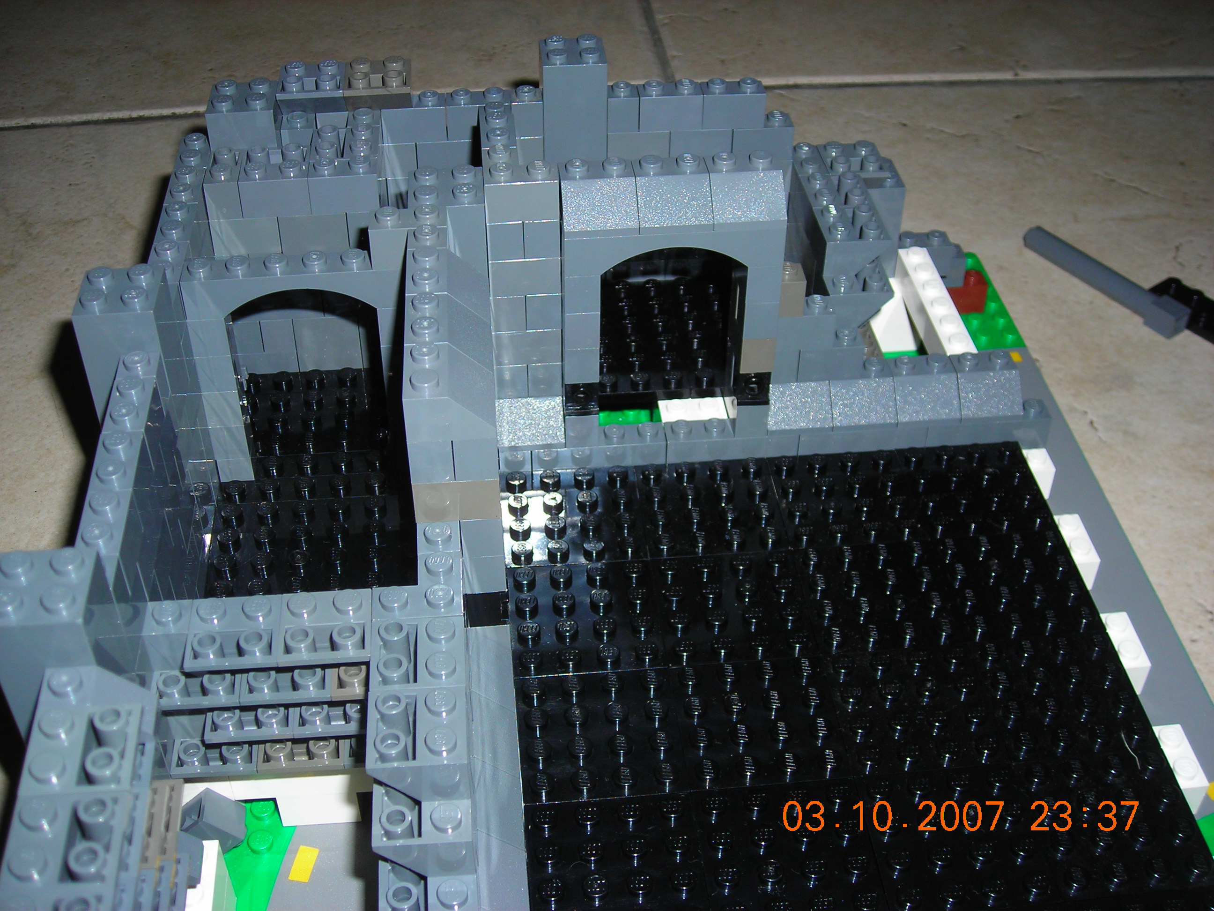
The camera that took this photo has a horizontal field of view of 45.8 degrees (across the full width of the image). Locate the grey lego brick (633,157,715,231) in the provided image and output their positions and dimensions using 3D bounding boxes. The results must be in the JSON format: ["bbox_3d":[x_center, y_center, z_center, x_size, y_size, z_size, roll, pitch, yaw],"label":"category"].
[{"bbox_3d":[0.014,-0.056,0.305,0.016,0.011,0.016,-3,41,-4],"label":"grey lego brick"}]

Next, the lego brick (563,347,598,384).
[{"bbox_3d":[-0.006,-0.024,0.326,0.008,0.011,0.009,-4,41,-4],"label":"lego brick"}]

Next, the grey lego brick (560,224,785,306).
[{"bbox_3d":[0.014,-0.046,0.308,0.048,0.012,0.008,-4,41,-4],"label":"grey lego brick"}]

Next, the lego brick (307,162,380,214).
[{"bbox_3d":[-0.059,-0.062,0.326,0.016,0.011,0.008,-4,41,-4],"label":"lego brick"}]

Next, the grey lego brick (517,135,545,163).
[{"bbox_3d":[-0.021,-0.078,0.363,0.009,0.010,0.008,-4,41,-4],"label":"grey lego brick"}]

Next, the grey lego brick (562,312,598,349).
[{"bbox_3d":[-0.006,-0.030,0.321,0.008,0.010,0.008,-4,41,-4],"label":"grey lego brick"}]

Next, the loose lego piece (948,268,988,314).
[{"bbox_3d":[0.102,-0.047,0.416,0.016,0.011,0.008,-3,40,-5],"label":"loose lego piece"}]

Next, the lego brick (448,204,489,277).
[{"bbox_3d":[-0.034,-0.046,0.309,0.016,0.030,0.016,-4,41,-4],"label":"lego brick"}]

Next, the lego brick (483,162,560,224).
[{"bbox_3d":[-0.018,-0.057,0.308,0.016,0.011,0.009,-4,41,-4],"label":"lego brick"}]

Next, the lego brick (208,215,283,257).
[{"bbox_3d":[-0.083,-0.053,0.333,0.016,0.010,0.008,-4,41,-4],"label":"lego brick"}]

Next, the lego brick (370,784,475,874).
[{"bbox_3d":[-0.029,0.061,0.230,0.016,0.011,0.008,-4,41,-4],"label":"lego brick"}]

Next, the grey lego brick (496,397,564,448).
[{"bbox_3d":[-0.018,-0.010,0.342,0.016,0.010,0.016,-4,41,-4],"label":"grey lego brick"}]

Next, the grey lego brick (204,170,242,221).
[{"bbox_3d":[-0.087,-0.063,0.330,0.008,0.011,0.016,-3,40,-5],"label":"grey lego brick"}]

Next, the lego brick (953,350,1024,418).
[{"bbox_3d":[0.093,-0.017,0.352,0.016,0.011,0.016,-4,41,-4],"label":"lego brick"}]

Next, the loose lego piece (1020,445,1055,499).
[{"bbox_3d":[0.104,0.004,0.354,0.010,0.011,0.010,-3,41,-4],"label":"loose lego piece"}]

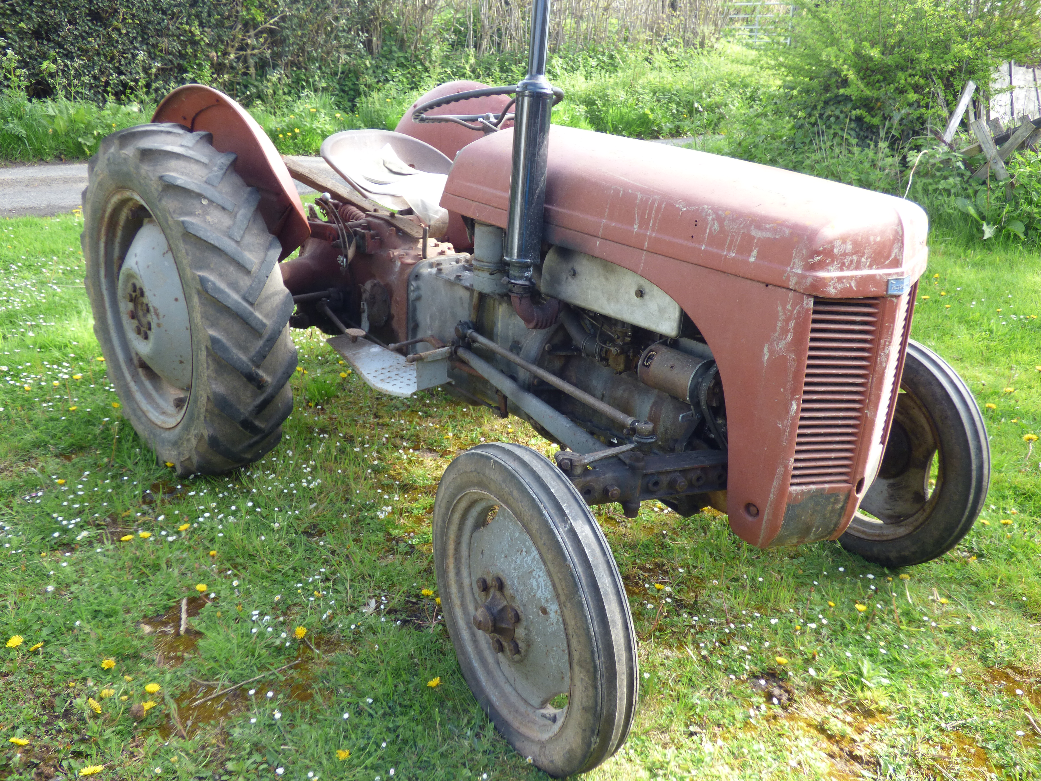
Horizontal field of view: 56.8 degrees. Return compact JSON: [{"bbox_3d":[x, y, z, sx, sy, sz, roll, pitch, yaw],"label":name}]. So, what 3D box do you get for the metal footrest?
[{"bbox_3d":[-0.465,-0.122,2.994,0.250,0.115,0.635,-14,25,-38],"label":"metal footrest"}]

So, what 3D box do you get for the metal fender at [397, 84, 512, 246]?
[{"bbox_3d":[-0.202,-0.836,3.669,0.145,0.642,1.150,-14,25,-38],"label":"metal fender"}]

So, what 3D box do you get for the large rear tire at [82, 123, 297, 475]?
[{"bbox_3d":[-1.111,-0.278,3.139,0.280,1.160,1.155,-14,25,-38],"label":"large rear tire"}]

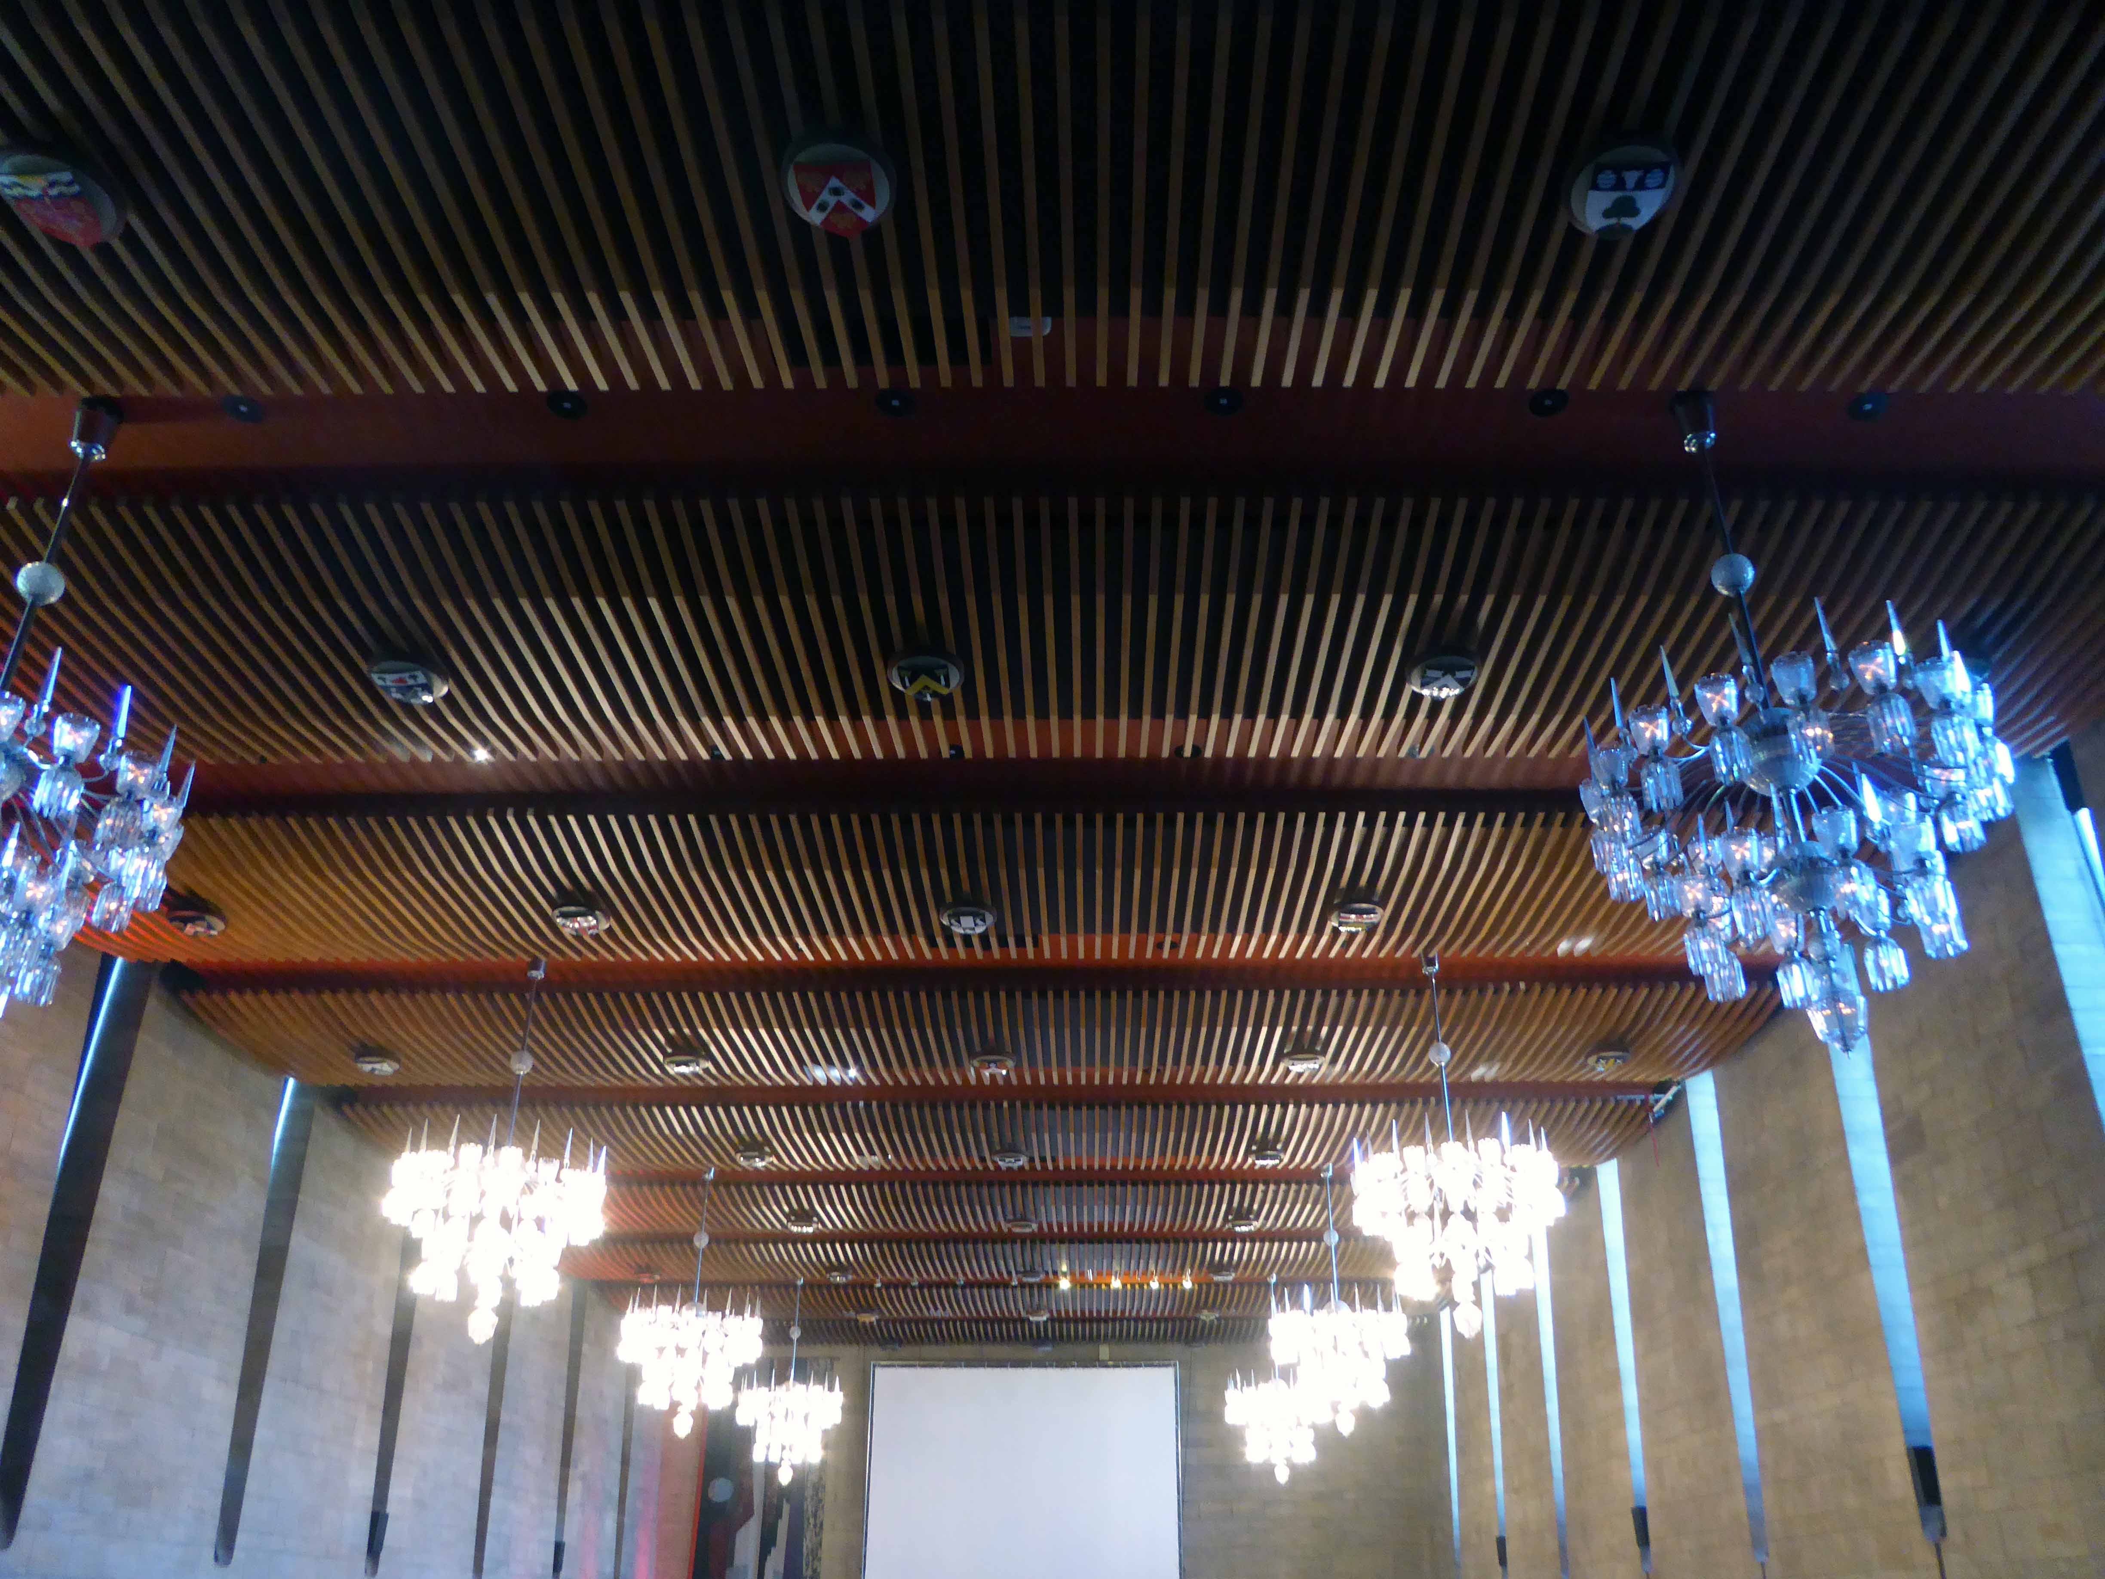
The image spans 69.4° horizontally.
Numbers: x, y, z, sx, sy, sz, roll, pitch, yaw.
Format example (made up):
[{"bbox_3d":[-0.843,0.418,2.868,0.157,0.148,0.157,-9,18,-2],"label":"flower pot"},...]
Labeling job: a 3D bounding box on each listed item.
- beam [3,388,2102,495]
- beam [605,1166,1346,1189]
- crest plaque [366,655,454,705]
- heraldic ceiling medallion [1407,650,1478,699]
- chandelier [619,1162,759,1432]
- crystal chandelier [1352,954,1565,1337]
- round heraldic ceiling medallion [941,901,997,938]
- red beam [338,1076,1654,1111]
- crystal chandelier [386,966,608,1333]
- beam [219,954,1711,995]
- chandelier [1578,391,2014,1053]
[{"bbox_3d":[-0.805,-1.854,7.587,14.145,0.293,0.966,0,-29,2],"label":"beam"},{"bbox_3d":[-0.462,4.807,19.668,14.145,0.293,0.966,0,-29,2],"label":"beam"},{"bbox_3d":[-3.801,-0.622,8.991,0.431,0.155,0.431,0,-29,2],"label":"crest plaque"},{"bbox_3d":[2.280,-0.646,8.832,0.431,0.155,0.431,0,-29,2],"label":"heraldic ceiling medallion"},{"bbox_3d":[-4.459,6.235,19.004,1.777,3.341,1.777,0,-29,2],"label":"chandelier"},{"bbox_3d":[3.303,2.873,12.755,1.777,3.341,1.777,0,-29,2],"label":"crystal chandelier"},{"bbox_3d":[-0.674,1.031,11.932,0.431,0.155,0.431,0,-29,2],"label":"round heraldic ceiling medallion"},{"bbox_3d":[-0.548,3.141,16.648,14.145,0.293,0.966,0,-29,2],"label":"red beam"},{"bbox_3d":[-4.630,2.904,12.964,1.777,3.341,1.777,0,-29,2],"label":"crystal chandelier"},{"bbox_3d":[-0.633,1.476,13.628,14.145,0.293,0.966,0,-29,2],"label":"beam"},{"bbox_3d":[3.131,-0.457,6.715,1.777,3.341,1.777,0,-29,2],"label":"chandelier"}]

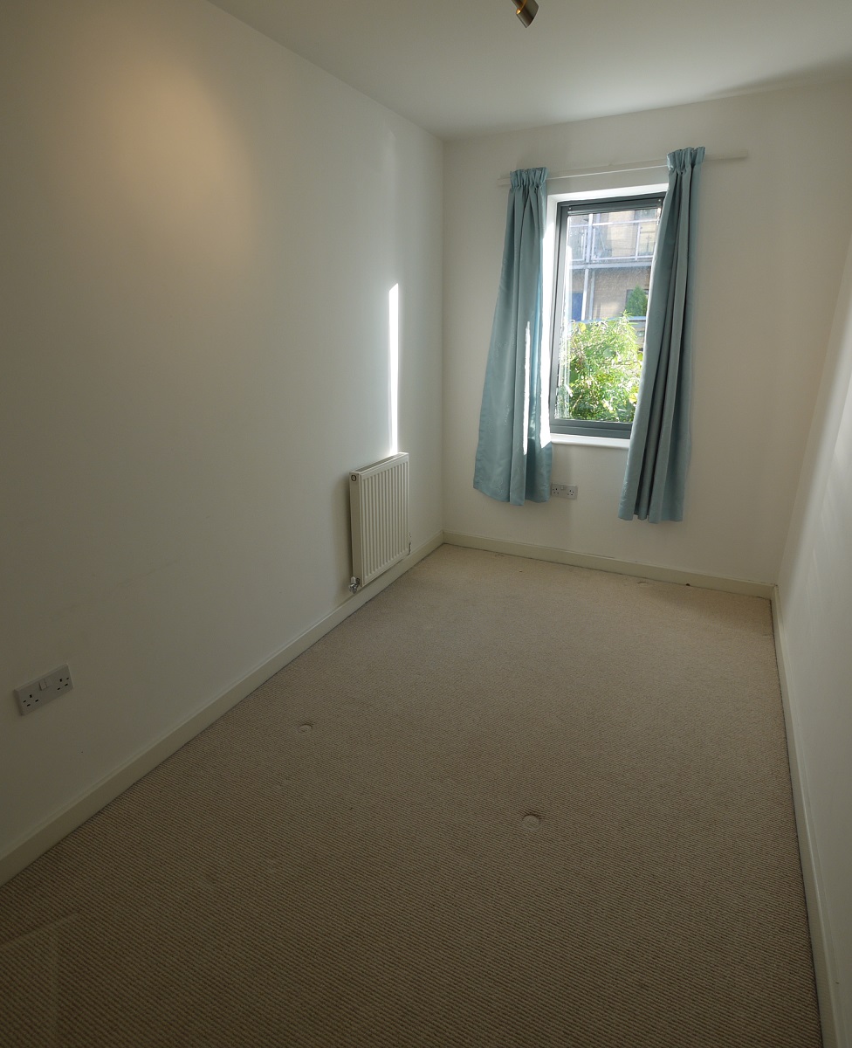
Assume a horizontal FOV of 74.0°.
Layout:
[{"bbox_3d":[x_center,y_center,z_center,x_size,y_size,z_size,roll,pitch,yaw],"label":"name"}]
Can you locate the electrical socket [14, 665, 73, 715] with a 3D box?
[{"bbox_3d":[-1.101,0.478,1.634,0.011,0.086,0.147,9,22,25],"label":"electrical socket"}]

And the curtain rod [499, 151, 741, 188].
[{"bbox_3d":[0.945,-1.800,2.879,1.215,0.034,0.040,9,22,25],"label":"curtain rod"}]

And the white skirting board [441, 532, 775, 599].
[{"bbox_3d":[1.027,0.238,3.596,2.050,0.080,0.022,9,22,25],"label":"white skirting board"}]

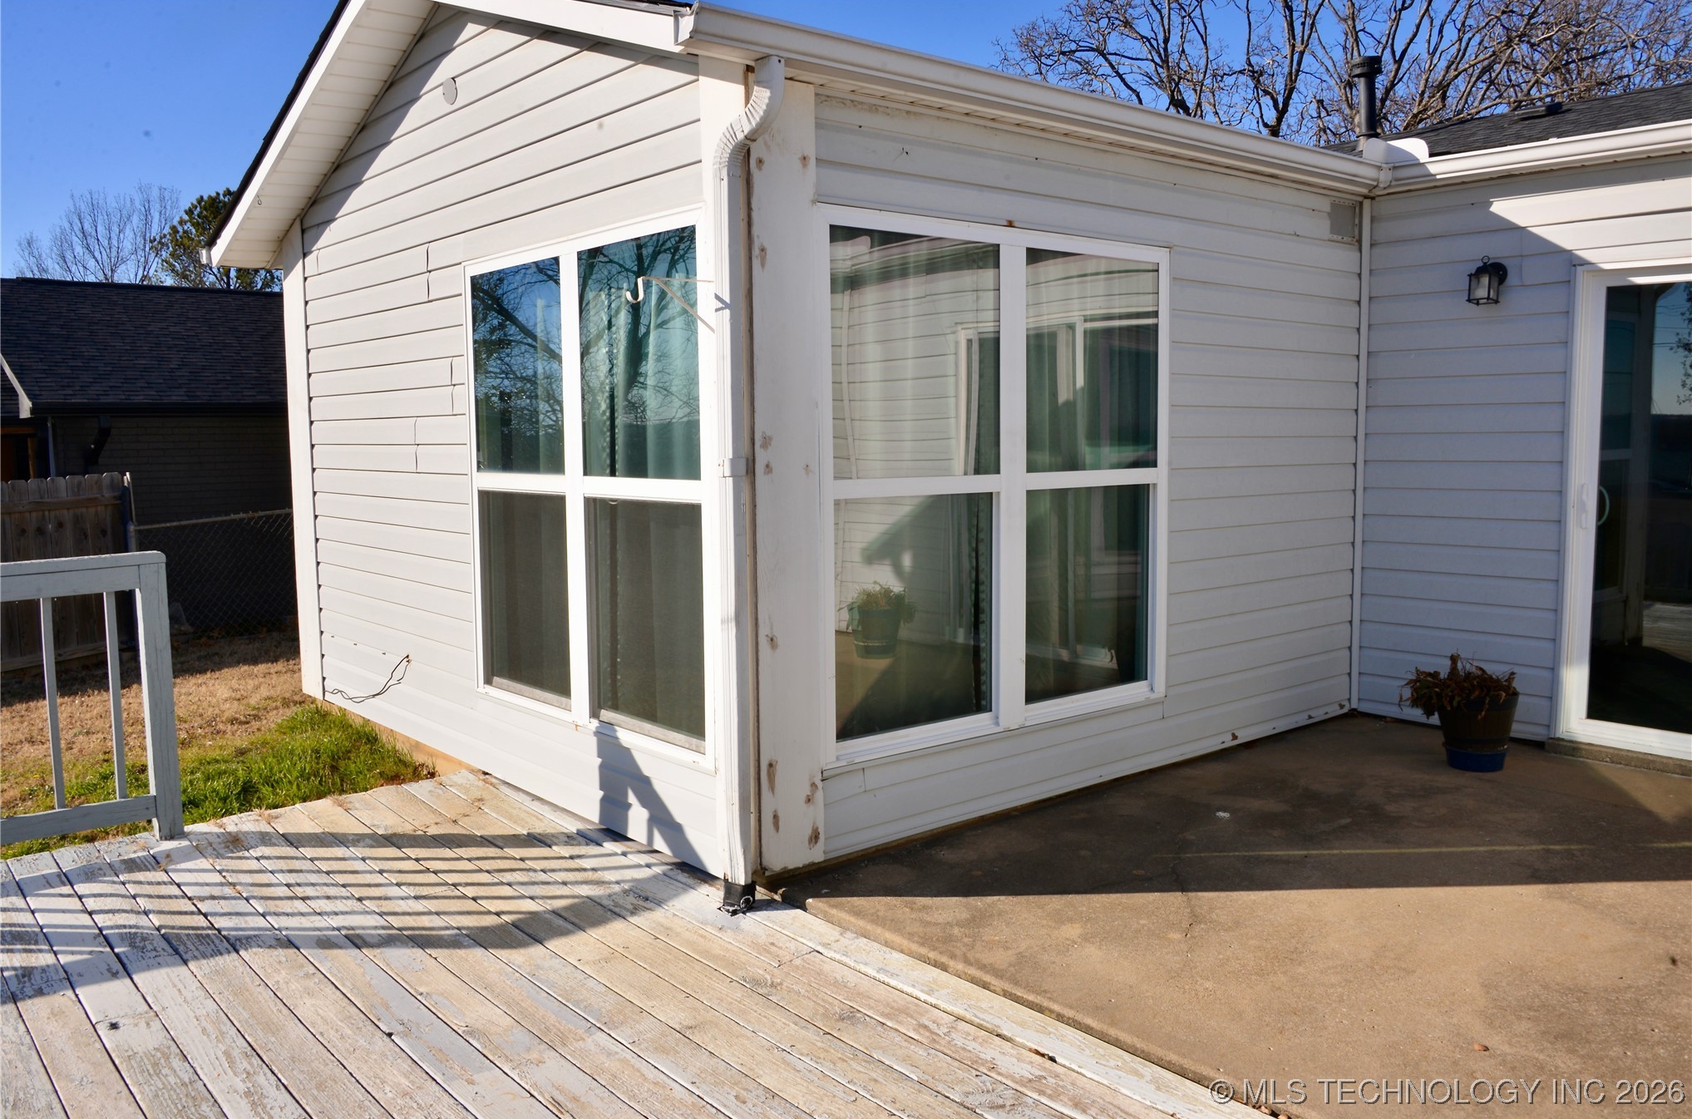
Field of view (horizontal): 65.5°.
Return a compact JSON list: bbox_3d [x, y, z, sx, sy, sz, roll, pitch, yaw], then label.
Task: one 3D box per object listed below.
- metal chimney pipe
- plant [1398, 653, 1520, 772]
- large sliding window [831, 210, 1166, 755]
[{"bbox_3d":[3.327,-2.928,8.424,0.190,0.570,0.190,2,6,21],"label":"metal chimney pipe"},{"bbox_3d":[2.543,0.618,5.451,0.450,0.470,0.400,2,6,26],"label":"plant"},{"bbox_3d":[0.597,-0.277,4.715,1.790,1.770,0.100,-5,7,-41],"label":"large sliding window"}]

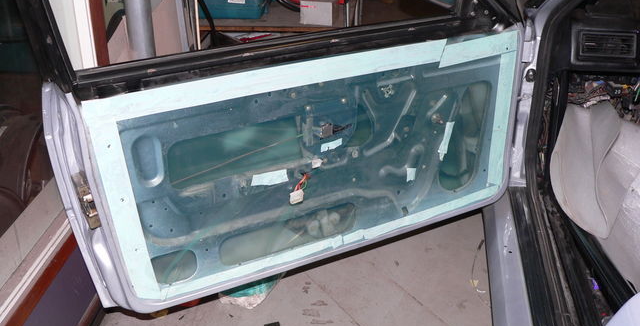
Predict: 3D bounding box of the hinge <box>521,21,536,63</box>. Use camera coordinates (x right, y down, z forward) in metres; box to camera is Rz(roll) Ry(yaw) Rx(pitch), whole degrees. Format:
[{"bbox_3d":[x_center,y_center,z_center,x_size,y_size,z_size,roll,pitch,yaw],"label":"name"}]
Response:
[{"bbox_3d":[0.608,-0.351,1.940,0.037,0.113,0.045,1,21,12],"label":"hinge"}]

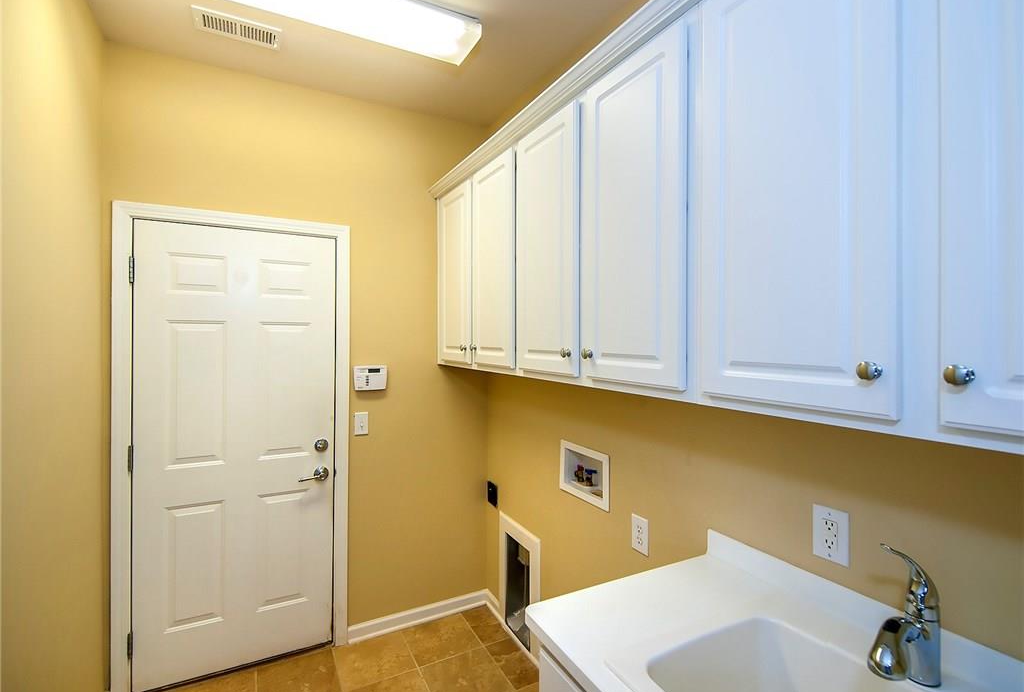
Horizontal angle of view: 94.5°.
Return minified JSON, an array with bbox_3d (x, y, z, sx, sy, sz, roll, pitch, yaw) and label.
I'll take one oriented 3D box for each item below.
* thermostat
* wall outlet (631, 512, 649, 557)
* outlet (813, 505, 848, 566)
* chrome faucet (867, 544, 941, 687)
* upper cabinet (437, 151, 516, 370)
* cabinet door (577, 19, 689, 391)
[{"bbox_3d":[-0.723,0.165,2.432,0.164,0.125,0.030,0,1,-28],"label":"thermostat"},{"bbox_3d":[0.445,0.660,1.652,0.009,0.122,0.078,0,1,-28],"label":"wall outlet"},{"bbox_3d":[0.739,0.439,1.099,0.009,0.123,0.078,0,1,-28],"label":"outlet"},{"bbox_3d":[0.715,0.486,0.860,0.185,0.275,0.054,0,1,-28],"label":"chrome faucet"},{"bbox_3d":[-0.066,-0.342,2.276,0.325,0.898,0.905,0,1,-28],"label":"upper cabinet"},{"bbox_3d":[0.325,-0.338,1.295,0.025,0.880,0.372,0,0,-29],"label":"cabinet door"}]

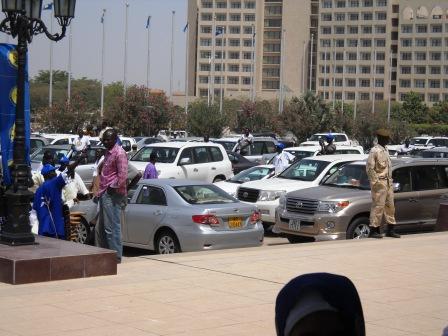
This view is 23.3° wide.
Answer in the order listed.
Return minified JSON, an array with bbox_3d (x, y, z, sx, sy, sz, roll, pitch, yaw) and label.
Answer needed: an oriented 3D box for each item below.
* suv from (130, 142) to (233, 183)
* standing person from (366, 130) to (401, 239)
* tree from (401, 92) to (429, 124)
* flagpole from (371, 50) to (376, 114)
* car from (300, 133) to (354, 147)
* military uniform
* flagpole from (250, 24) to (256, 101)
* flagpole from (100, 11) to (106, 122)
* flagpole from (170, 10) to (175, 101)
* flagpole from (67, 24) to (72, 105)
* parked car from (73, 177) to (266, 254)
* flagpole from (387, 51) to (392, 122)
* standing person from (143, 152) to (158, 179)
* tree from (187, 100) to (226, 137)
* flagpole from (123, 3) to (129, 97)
[{"bbox_3d":[-1.601,0.140,32.703,1.970,1.900,4.950,3,3,28],"label":"suv"},{"bbox_3d":[2.710,0.259,18.438,0.360,1.830,0.520,4,3,41],"label":"standing person"},{"bbox_3d":[14.839,-3.615,85.121,2.500,4.580,2.500,1,3,0],"label":"tree"},{"bbox_3d":[20.474,-10.289,148.229,0.180,11.500,0.180,1,3,0],"label":"flagpole"},{"bbox_3d":[7.063,-1.487,76.536,1.920,1.860,4.850,3,3,31],"label":"car"},{"bbox_3d":[2.699,0.314,18.438,0.340,1.460,0.520,4,3,41],"label":"military uniform"},{"bbox_3d":[2.687,-8.208,108.275,0.180,12.116,0.180,2,3,0],"label":"flagpole"},{"bbox_3d":[-11.079,-8.291,99.277,0.180,12.215,0.180,2,3,0],"label":"flagpole"},{"bbox_3d":[-4.613,-8.215,97.550,0.180,11.500,0.180,1,3,0],"label":"flagpole"},{"bbox_3d":[-12.124,-7.765,85.614,0.180,11.500,0.180,1,3,0],"label":"flagpole"},{"bbox_3d":[-1.338,0.929,21.834,1.760,1.470,4.540,-2,4,-45],"label":"parked car"},{"bbox_3d":[22.097,-10.058,144.629,0.180,11.500,0.180,1,3,0],"label":"flagpole"},{"bbox_3d":[-1.984,0.432,29.584,0.320,1.710,0.450,1,3,-24],"label":"standing person"},{"bbox_3d":[-1.335,-3.347,86.907,3.201,4.092,3.200,2,3,0],"label":"tree"},{"bbox_3d":[-8.567,-8.011,94.279,0.180,12.272,0.180,2,3,0],"label":"flagpole"}]

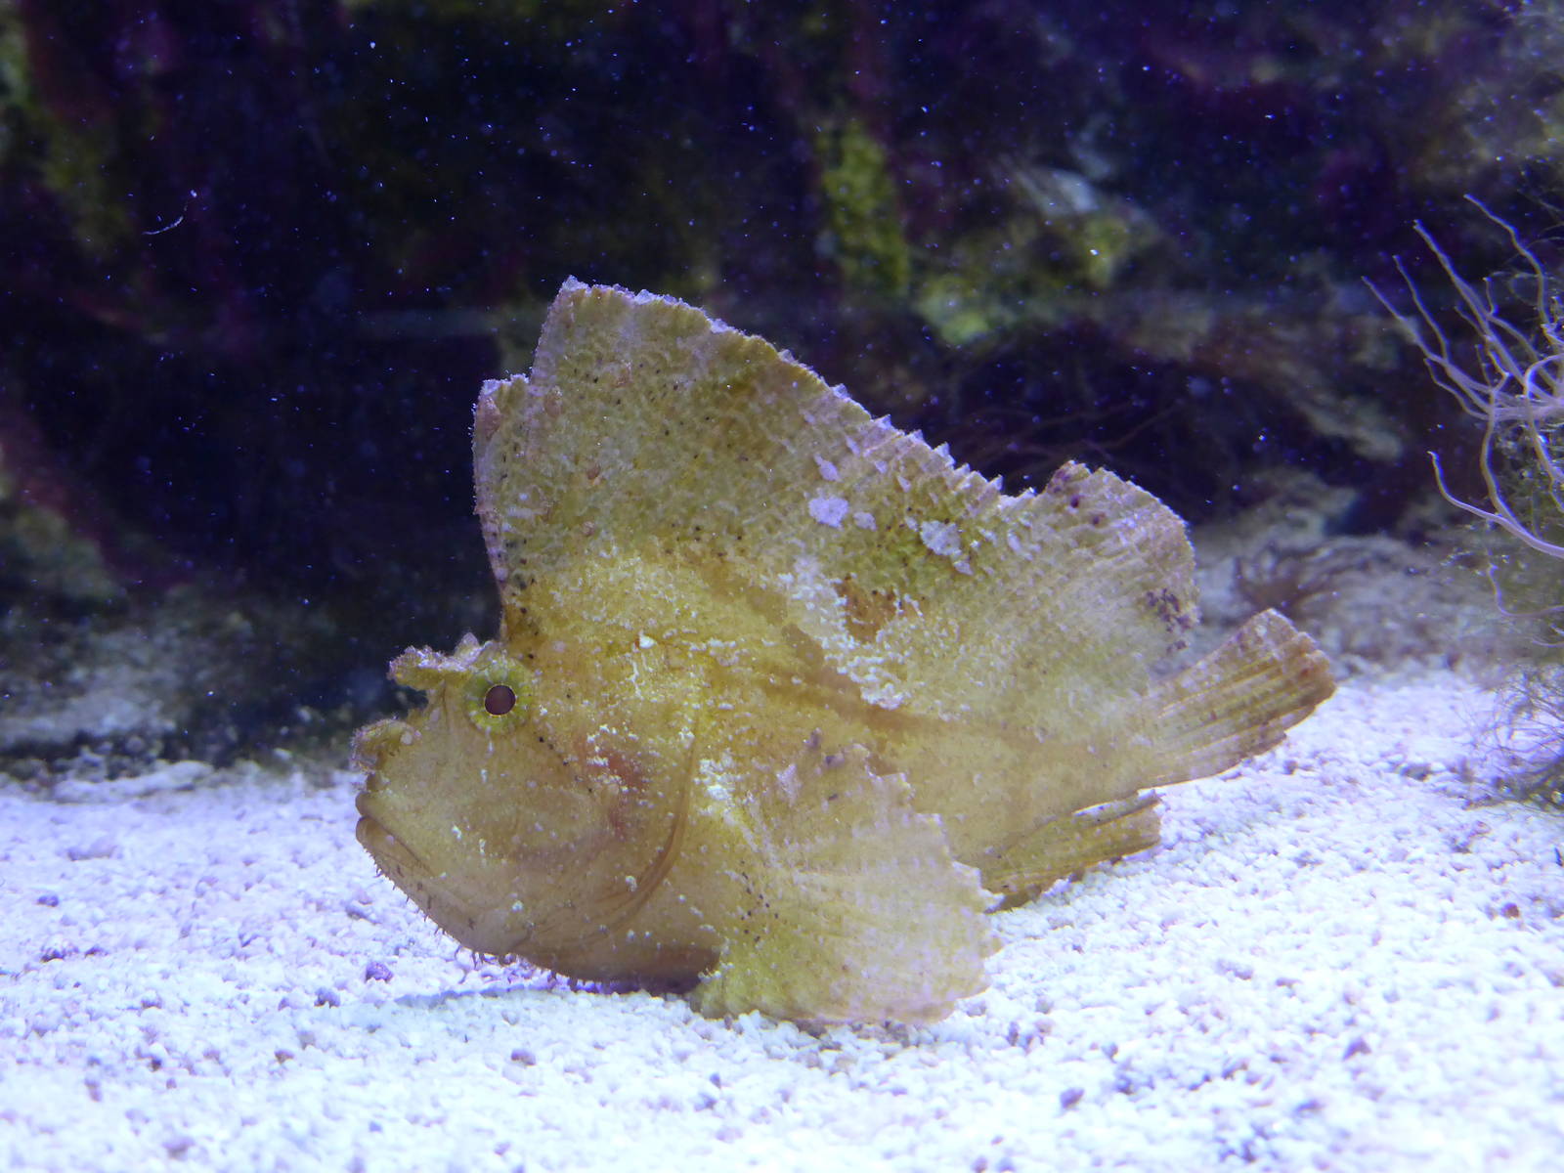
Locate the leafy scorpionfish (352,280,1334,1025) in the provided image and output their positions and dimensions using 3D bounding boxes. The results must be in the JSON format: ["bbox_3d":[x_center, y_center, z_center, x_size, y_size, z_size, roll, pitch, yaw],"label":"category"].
[{"bbox_3d":[0.010,0.004,0.236,0.100,0.065,0.035,-3,9,-23],"label":"leafy scorpionfish"}]

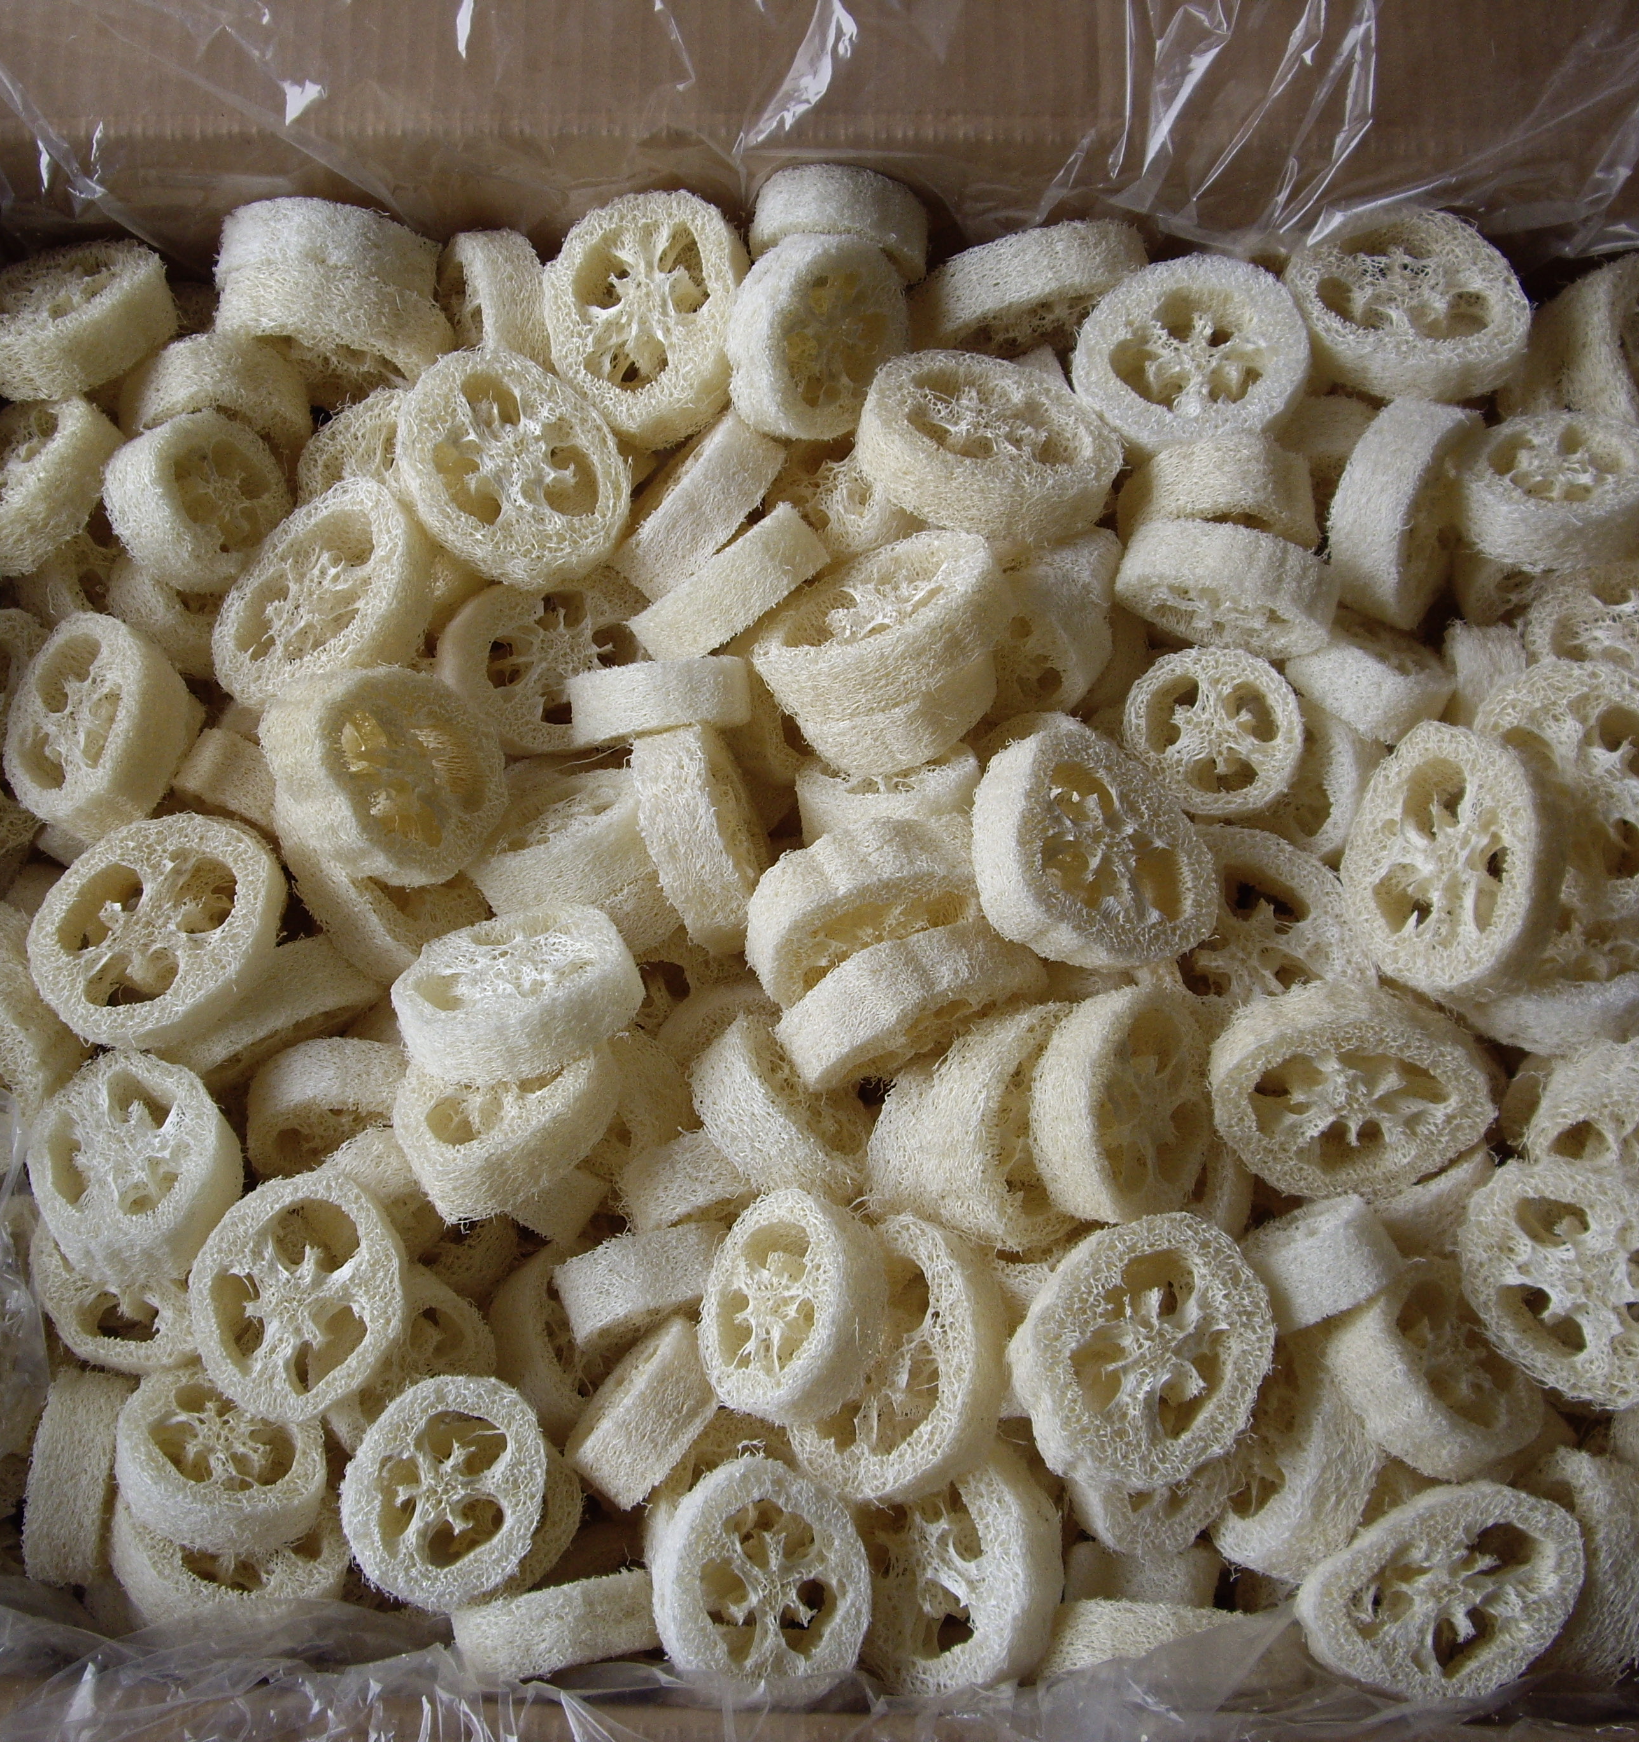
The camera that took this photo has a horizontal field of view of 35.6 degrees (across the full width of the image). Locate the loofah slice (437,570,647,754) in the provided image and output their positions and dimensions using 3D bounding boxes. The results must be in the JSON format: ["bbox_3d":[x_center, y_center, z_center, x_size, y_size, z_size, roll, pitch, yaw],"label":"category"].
[{"bbox_3d":[-0.083,-0.061,0.763,0.059,0.020,0.056,-1,91,-24],"label":"loofah slice"}]

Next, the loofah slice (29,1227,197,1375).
[{"bbox_3d":[-0.184,0.107,0.693,0.055,0.021,0.059,0,81,1],"label":"loofah slice"}]

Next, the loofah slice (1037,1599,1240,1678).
[{"bbox_3d":[0.089,0.211,0.695,0.060,0.060,0.021,3,73,1],"label":"loofah slice"}]

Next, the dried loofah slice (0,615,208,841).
[{"bbox_3d":[-0.192,-0.039,0.685,0.050,0.021,0.057,20,87,27],"label":"dried loofah slice"}]

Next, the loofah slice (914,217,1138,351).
[{"bbox_3d":[0.062,-0.171,0.747,0.066,0.064,0.020,-13,87,8],"label":"loofah slice"}]

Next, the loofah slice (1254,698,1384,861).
[{"bbox_3d":[0.131,-0.026,0.705,0.018,0.048,0.049,6,95,-42],"label":"loofah slice"}]

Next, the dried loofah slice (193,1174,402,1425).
[{"bbox_3d":[-0.136,0.111,0.672,0.054,0.021,0.063,7,81,-2],"label":"dried loofah slice"}]

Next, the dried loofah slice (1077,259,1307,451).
[{"bbox_3d":[0.106,-0.146,0.729,0.066,0.018,0.063,2,68,8],"label":"dried loofah slice"}]

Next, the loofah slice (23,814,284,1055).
[{"bbox_3d":[-0.183,0.015,0.707,0.073,0.021,0.055,-40,85,-2],"label":"loofah slice"}]

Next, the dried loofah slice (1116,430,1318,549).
[{"bbox_3d":[0.118,-0.107,0.749,0.057,0.057,0.023,4,80,8],"label":"dried loofah slice"}]

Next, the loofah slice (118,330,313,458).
[{"bbox_3d":[-0.170,-0.127,0.720,0.053,0.051,0.021,3,65,-14],"label":"loofah slice"}]

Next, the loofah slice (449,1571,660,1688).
[{"bbox_3d":[-0.067,0.201,0.678,0.062,0.062,0.020,-10,79,-8],"label":"loofah slice"}]

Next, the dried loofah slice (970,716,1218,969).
[{"bbox_3d":[0.074,-0.006,0.694,0.074,0.021,0.060,49,65,-20],"label":"dried loofah slice"}]

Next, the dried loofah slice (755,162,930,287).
[{"bbox_3d":[0.006,-0.178,0.720,0.050,0.049,0.021,3,71,0],"label":"dried loofah slice"}]

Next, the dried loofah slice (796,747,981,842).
[{"bbox_3d":[0.019,-0.022,0.700,0.050,0.048,0.021,3,120,1],"label":"dried loofah slice"}]

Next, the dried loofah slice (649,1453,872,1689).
[{"bbox_3d":[-0.015,0.177,0.645,0.055,0.022,0.061,4,74,-17],"label":"dried loofah slice"}]

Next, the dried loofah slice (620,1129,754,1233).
[{"bbox_3d":[-0.029,0.079,0.690,0.050,0.048,0.020,-21,72,-5],"label":"dried loofah slice"}]

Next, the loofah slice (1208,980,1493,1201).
[{"bbox_3d":[0.141,0.059,0.683,0.074,0.021,0.054,5,112,2],"label":"loofah slice"}]

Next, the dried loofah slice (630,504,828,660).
[{"bbox_3d":[-0.026,-0.083,0.750,0.055,0.055,0.021,-36,99,2],"label":"dried loofah slice"}]

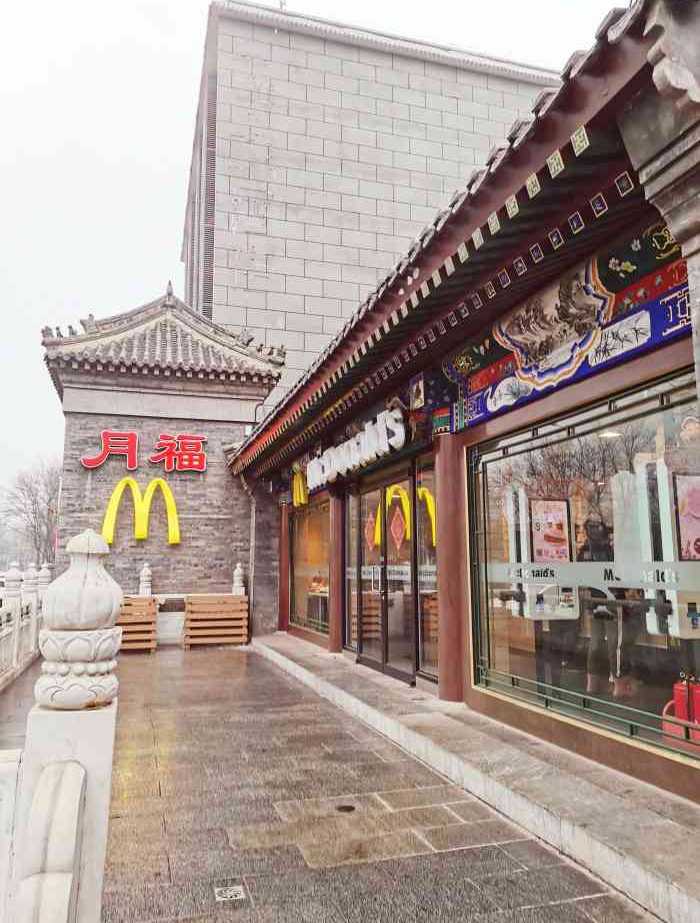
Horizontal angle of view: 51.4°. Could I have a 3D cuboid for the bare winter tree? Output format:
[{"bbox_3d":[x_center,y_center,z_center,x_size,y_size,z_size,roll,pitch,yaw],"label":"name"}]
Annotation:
[{"bbox_3d":[-14.263,3.235,33.227,4.940,6.718,4.940,2,-9,-16],"label":"bare winter tree"}]

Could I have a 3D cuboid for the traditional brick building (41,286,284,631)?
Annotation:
[{"bbox_3d":[-4.159,-0.123,16.252,4.607,7.980,4.655,2,-9,-16],"label":"traditional brick building"}]

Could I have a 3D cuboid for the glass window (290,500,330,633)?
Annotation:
[{"bbox_3d":[-0.665,1.822,12.597,0.100,2.175,3.055,2,-9,-17],"label":"glass window"}]

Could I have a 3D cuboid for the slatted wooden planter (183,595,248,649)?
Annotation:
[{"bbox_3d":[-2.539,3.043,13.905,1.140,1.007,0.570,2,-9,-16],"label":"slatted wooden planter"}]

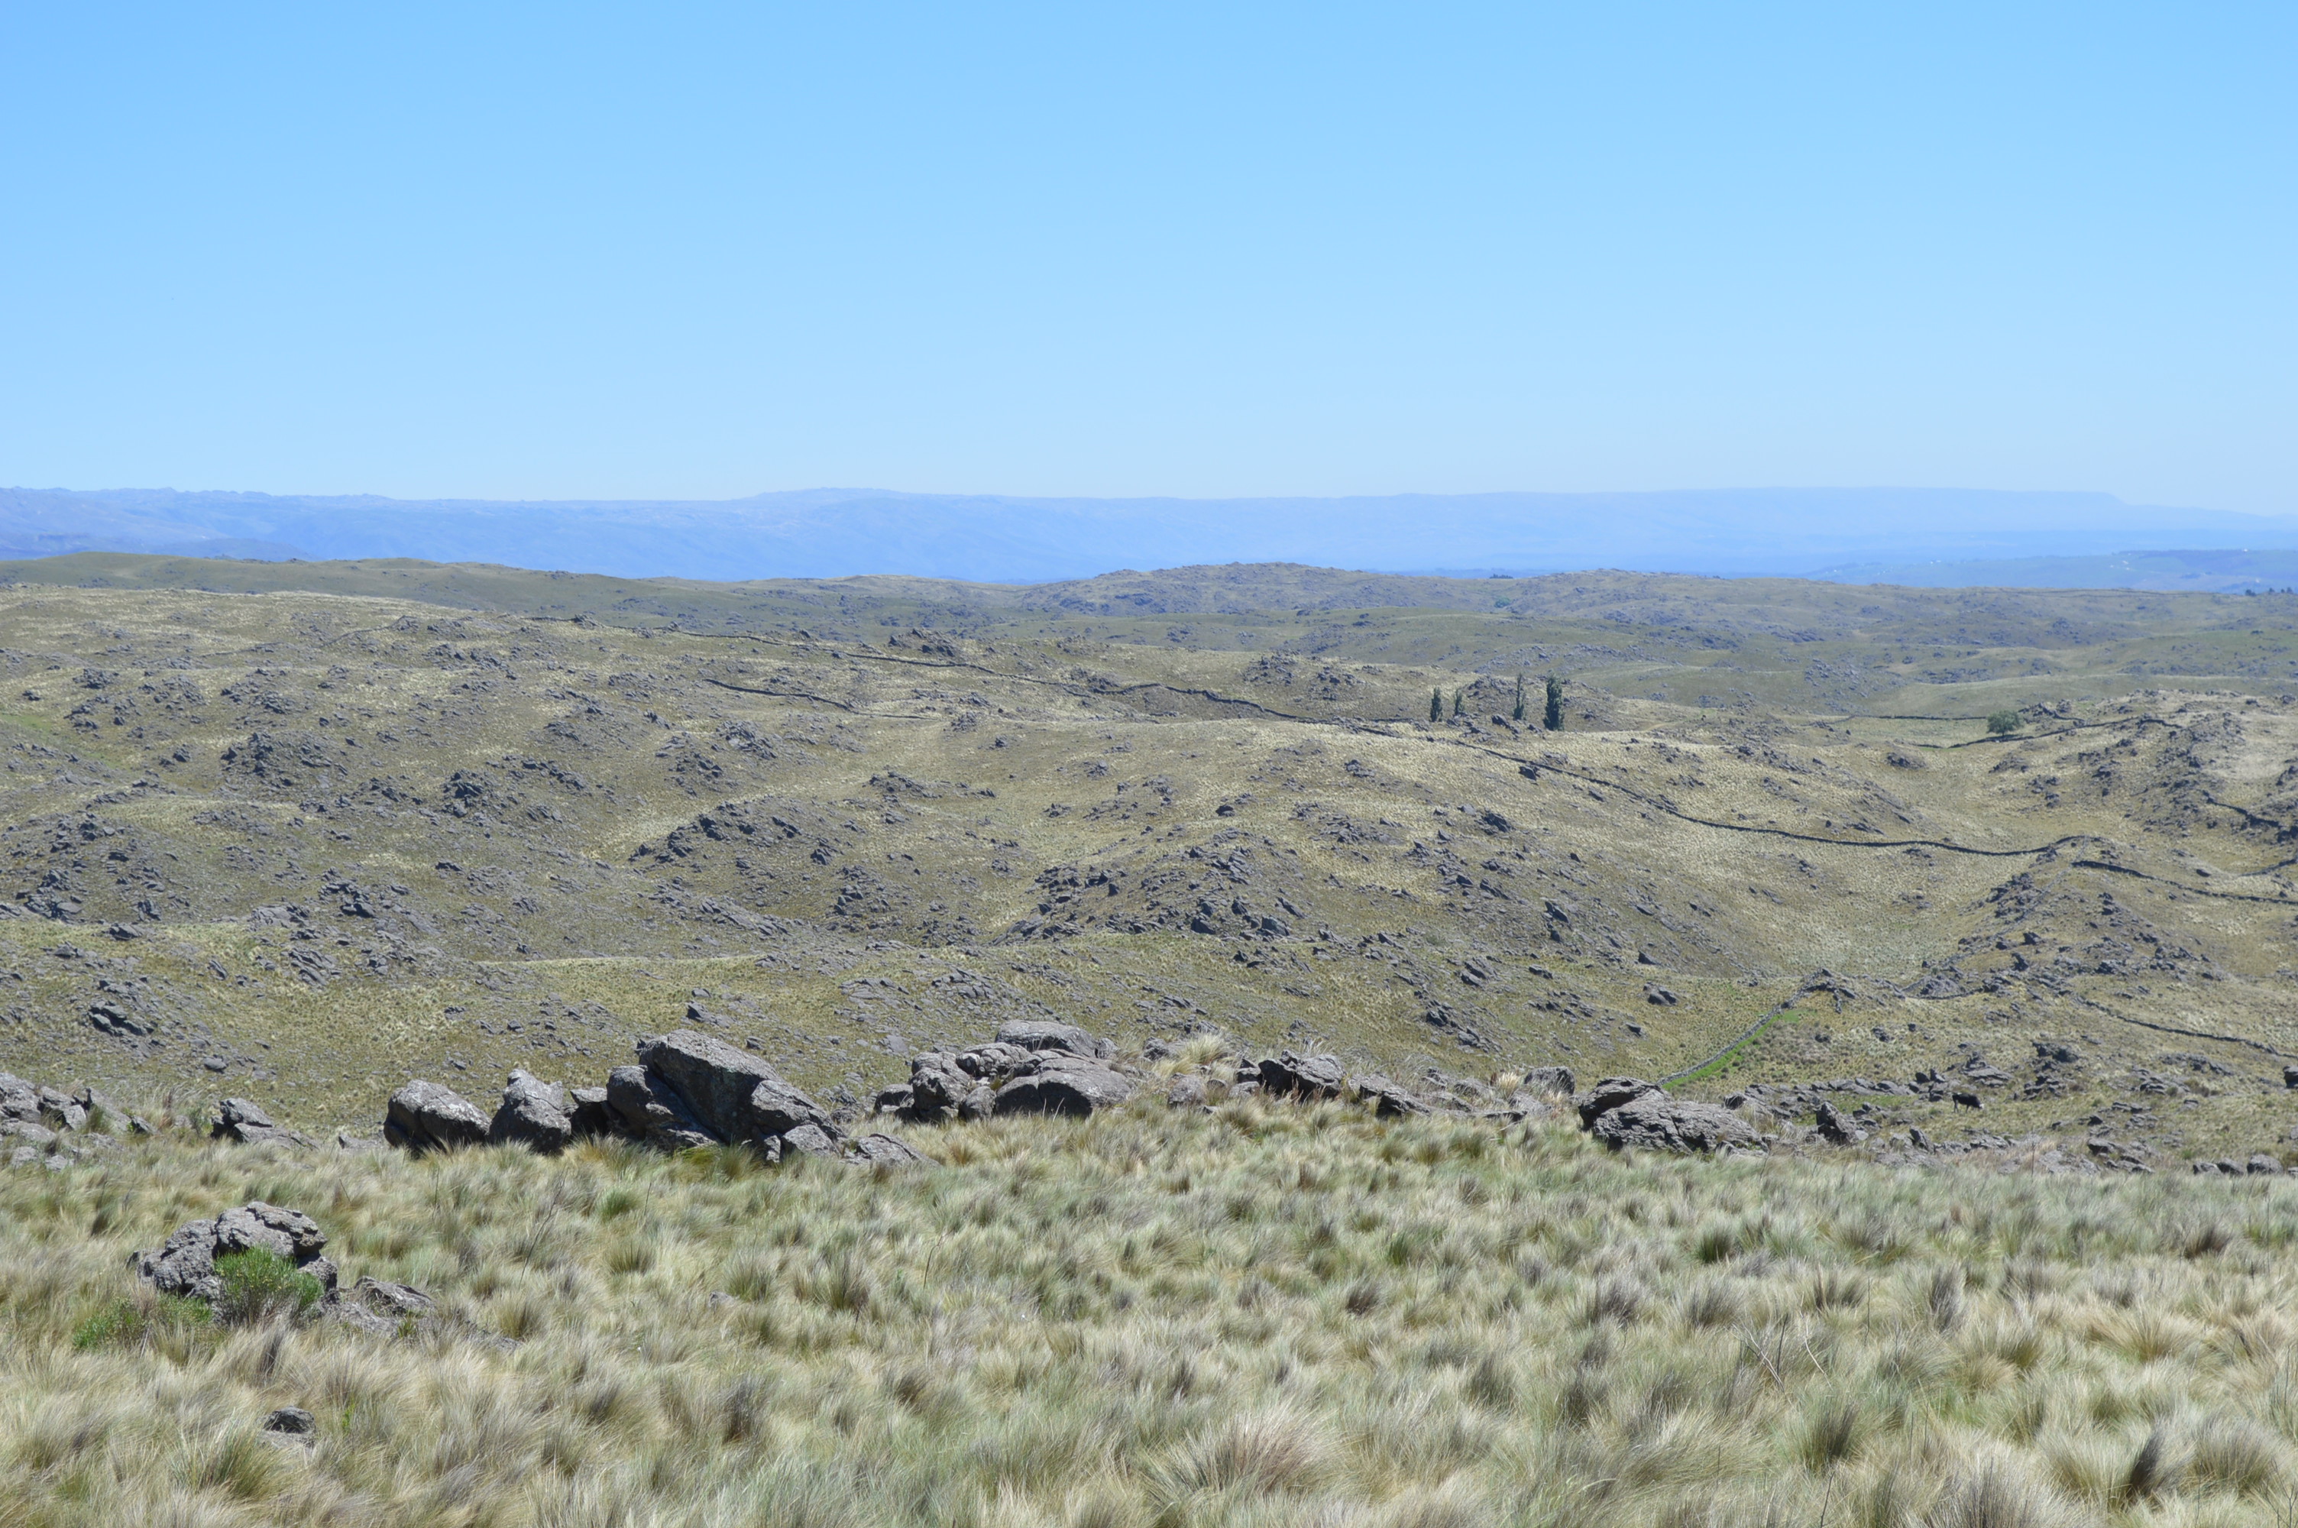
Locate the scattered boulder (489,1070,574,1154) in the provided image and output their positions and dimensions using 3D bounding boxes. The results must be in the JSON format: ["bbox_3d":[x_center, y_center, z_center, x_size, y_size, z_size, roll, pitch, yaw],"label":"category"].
[{"bbox_3d":[-5.787,3.271,49.000,0.775,0.774,0.736,0,3,0],"label":"scattered boulder"}]

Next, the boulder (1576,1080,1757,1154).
[{"bbox_3d":[5.043,3.440,51.000,1.733,0.714,1.213,0,3,0],"label":"boulder"}]

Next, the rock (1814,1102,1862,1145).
[{"bbox_3d":[7.637,4.002,58.000,0.546,0.495,0.546,0,3,0],"label":"rock"}]

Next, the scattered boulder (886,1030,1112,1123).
[{"bbox_3d":[-1.615,3.354,56.000,2.431,0.967,1.750,0,3,0],"label":"scattered boulder"}]

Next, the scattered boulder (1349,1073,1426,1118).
[{"bbox_3d":[2.580,3.588,56.500,0.817,0.479,0.613,0,3,0],"label":"scattered boulder"}]

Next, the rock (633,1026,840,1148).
[{"bbox_3d":[-3.940,3.098,50.000,1.884,1.087,1.319,0,3,0],"label":"rock"}]

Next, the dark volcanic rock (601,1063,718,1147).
[{"bbox_3d":[-4.631,3.254,49.500,1.033,0.812,0.878,0,3,0],"label":"dark volcanic rock"}]

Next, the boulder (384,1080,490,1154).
[{"bbox_3d":[-6.747,3.347,49.500,0.983,0.690,0.835,0,3,0],"label":"boulder"}]

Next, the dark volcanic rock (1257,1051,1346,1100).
[{"bbox_3d":[1.707,3.494,58.500,0.964,0.534,0.723,0,3,0],"label":"dark volcanic rock"}]

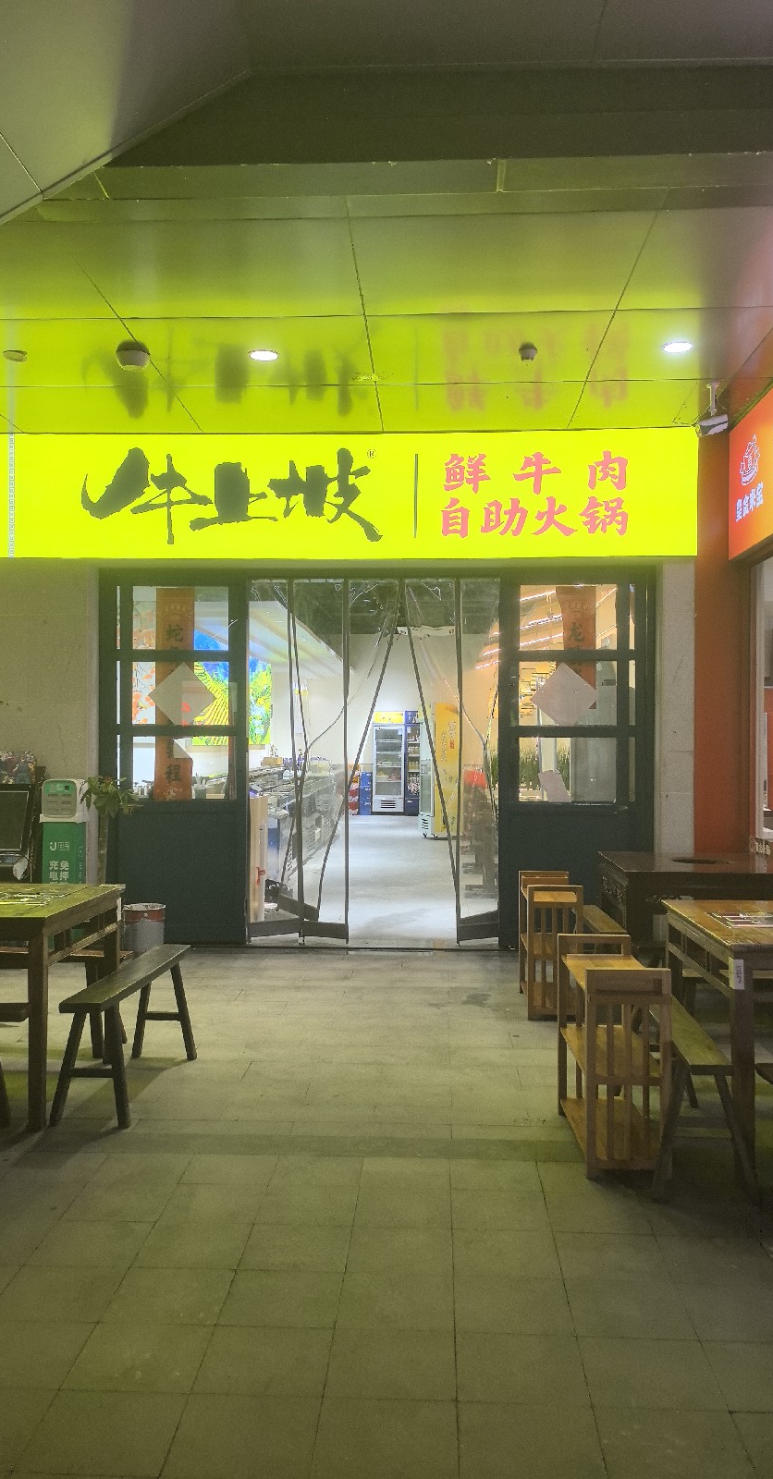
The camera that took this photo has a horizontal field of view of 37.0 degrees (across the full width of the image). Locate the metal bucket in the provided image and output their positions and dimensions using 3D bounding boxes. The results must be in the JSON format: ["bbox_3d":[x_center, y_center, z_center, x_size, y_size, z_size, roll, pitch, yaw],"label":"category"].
[{"bbox_3d":[-1.593,1.268,7.589,0.282,0.346,0.282,0,0,3],"label":"metal bucket"}]

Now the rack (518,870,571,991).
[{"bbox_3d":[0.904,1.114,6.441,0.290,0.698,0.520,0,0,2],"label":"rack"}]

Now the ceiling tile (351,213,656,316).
[{"bbox_3d":[0.469,-2.032,4.956,1.200,0.030,1.085,0,0,3],"label":"ceiling tile"}]

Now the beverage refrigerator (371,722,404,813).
[{"bbox_3d":[0.051,0.490,21.200,0.590,1.760,0.600,0,0,3],"label":"beverage refrigerator"}]

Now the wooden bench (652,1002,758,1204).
[{"bbox_3d":[1.044,1.239,4.146,0.340,0.475,1.180,0,0,3],"label":"wooden bench"}]

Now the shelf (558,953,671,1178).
[{"bbox_3d":[0.825,1.121,4.207,0.287,0.710,0.660,0,0,0],"label":"shelf"}]

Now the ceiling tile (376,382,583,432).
[{"bbox_3d":[0.565,-2.046,7.073,1.210,0.030,1.040,0,0,3],"label":"ceiling tile"}]

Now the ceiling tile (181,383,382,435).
[{"bbox_3d":[-0.630,-2.047,7.135,1.184,0.030,1.000,0,0,2],"label":"ceiling tile"}]

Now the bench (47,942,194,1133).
[{"bbox_3d":[-1.053,1.210,4.813,0.303,0.492,1.210,0,0,6],"label":"bench"}]

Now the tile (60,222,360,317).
[{"bbox_3d":[-0.716,-2.049,5.032,1.184,0.030,1.050,0,0,2],"label":"tile"}]

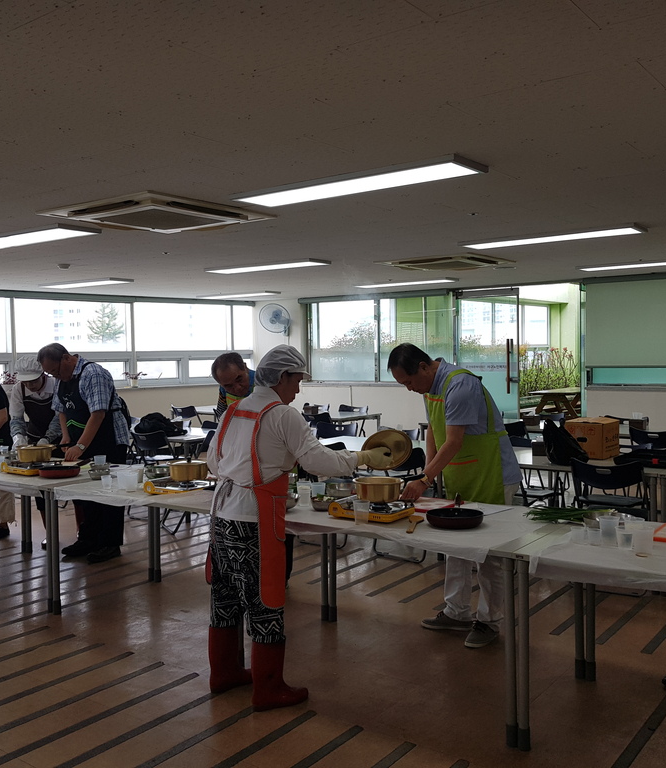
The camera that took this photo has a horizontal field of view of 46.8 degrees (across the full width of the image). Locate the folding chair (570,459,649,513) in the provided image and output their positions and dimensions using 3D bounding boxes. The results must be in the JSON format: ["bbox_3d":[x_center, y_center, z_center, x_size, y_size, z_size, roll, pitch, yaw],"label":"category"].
[{"bbox_3d":[1.918,0.881,5.311,0.470,0.780,0.490,1,3,27],"label":"folding chair"}]

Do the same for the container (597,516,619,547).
[{"bbox_3d":[1.115,0.591,3.090,0.082,0.113,0.082,1,2,35],"label":"container"}]

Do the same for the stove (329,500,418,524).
[{"bbox_3d":[0.184,0.593,3.730,0.325,0.088,0.270,1,2,35],"label":"stove"}]

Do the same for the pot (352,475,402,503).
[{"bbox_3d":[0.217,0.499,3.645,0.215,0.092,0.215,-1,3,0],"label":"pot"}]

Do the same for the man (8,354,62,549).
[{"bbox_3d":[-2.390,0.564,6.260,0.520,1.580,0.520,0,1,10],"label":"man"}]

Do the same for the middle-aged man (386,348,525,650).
[{"bbox_3d":[0.637,0.559,4.077,0.670,1.570,0.490,-2,3,-26],"label":"middle-aged man"}]

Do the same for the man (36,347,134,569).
[{"bbox_3d":[-1.906,0.528,5.959,0.560,1.660,0.660,1,2,35],"label":"man"}]

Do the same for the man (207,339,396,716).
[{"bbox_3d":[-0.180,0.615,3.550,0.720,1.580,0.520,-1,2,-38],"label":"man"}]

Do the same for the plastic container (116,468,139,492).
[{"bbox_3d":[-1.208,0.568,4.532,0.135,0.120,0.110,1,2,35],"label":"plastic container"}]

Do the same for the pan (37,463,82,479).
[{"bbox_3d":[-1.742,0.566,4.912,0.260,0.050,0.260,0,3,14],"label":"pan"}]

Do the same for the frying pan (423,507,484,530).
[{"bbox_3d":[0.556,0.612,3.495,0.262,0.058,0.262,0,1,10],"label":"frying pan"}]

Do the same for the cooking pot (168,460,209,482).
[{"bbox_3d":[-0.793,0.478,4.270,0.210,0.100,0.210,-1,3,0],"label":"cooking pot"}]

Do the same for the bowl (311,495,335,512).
[{"bbox_3d":[-0.038,0.606,3.894,0.142,0.060,0.142,0,1,0],"label":"bowl"}]

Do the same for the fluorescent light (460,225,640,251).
[{"bbox_3d":[1.504,-1.018,5.357,1.250,0.030,0.310,1,3,38],"label":"fluorescent light"}]

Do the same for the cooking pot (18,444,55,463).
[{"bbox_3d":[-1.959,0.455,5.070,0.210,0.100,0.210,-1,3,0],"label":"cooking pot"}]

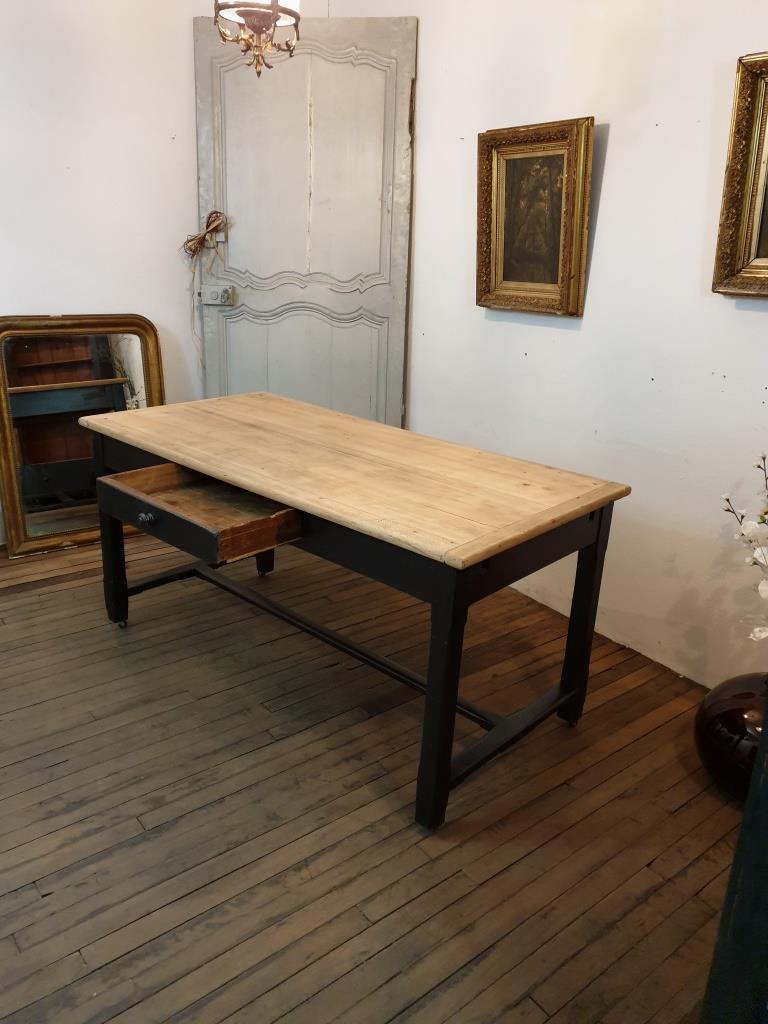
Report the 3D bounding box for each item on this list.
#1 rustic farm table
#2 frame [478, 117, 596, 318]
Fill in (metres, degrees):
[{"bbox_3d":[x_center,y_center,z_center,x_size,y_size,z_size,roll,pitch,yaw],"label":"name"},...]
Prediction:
[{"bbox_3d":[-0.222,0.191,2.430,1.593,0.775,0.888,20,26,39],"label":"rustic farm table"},{"bbox_3d":[0.526,-1.053,2.799,0.072,0.629,0.503,-17,27,-31],"label":"frame"}]

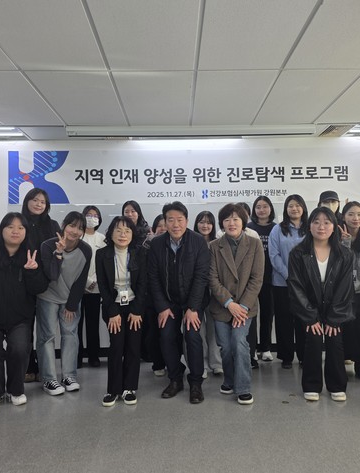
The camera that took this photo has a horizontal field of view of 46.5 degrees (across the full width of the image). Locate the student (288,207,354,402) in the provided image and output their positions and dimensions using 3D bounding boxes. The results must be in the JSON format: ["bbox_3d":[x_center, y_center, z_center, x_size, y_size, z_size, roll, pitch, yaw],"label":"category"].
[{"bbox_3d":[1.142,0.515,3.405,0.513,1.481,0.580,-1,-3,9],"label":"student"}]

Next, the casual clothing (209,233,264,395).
[{"bbox_3d":[0.447,0.596,3.310,0.440,1.240,0.500,-1,-3,2],"label":"casual clothing"}]

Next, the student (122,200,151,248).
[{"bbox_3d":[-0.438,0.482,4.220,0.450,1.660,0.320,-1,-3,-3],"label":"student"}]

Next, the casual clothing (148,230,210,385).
[{"bbox_3d":[-0.012,0.568,3.404,0.495,1.219,0.560,0,-3,0],"label":"casual clothing"}]

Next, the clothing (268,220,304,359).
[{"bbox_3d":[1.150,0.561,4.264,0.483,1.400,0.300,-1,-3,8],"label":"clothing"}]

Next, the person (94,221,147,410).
[{"bbox_3d":[-0.464,0.560,3.320,0.403,1.407,0.520,0,-3,-4],"label":"person"}]

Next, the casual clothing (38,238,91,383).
[{"bbox_3d":[-0.974,0.604,3.530,0.460,1.200,0.500,0,-3,-6],"label":"casual clothing"}]

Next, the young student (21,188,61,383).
[{"bbox_3d":[-1.311,0.429,3.867,0.415,1.730,0.340,0,-3,-10],"label":"young student"}]

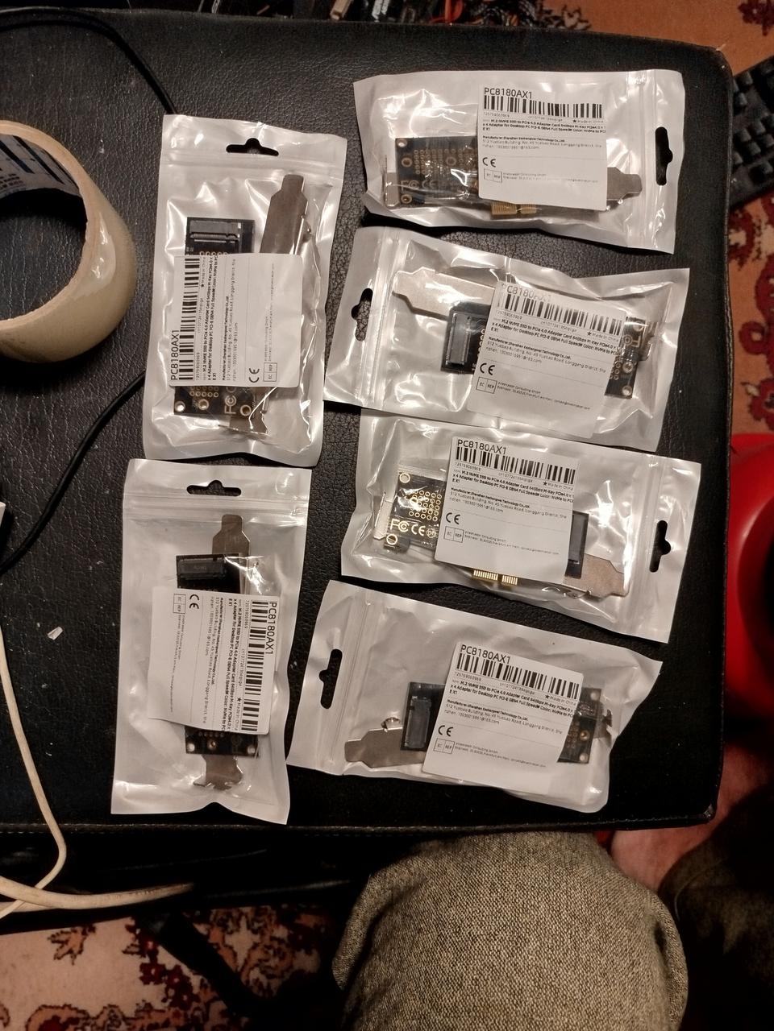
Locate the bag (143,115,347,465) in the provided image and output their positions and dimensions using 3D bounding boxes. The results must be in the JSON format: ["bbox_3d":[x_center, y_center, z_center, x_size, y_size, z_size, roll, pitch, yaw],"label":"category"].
[{"bbox_3d":[-0.067,-0.104,0.327,0.085,0.018,0.159,4,88,0],"label":"bag"}]

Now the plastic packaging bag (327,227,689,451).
[{"bbox_3d":[0.056,-0.084,0.327,0.159,0.018,0.085,9,88,0],"label":"plastic packaging bag"}]

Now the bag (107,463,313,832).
[{"bbox_3d":[-0.081,0.057,0.321,0.085,0.018,0.159,3,88,0],"label":"bag"}]

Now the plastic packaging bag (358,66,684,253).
[{"bbox_3d":[0.062,-0.167,0.330,0.159,0.018,0.082,1,88,-1],"label":"plastic packaging bag"}]

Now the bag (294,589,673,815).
[{"bbox_3d":[0.041,0.087,0.321,0.157,0.018,0.083,12,88,0],"label":"bag"}]

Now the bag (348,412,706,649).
[{"bbox_3d":[0.061,0.003,0.324,0.159,0.018,0.085,10,88,0],"label":"bag"}]

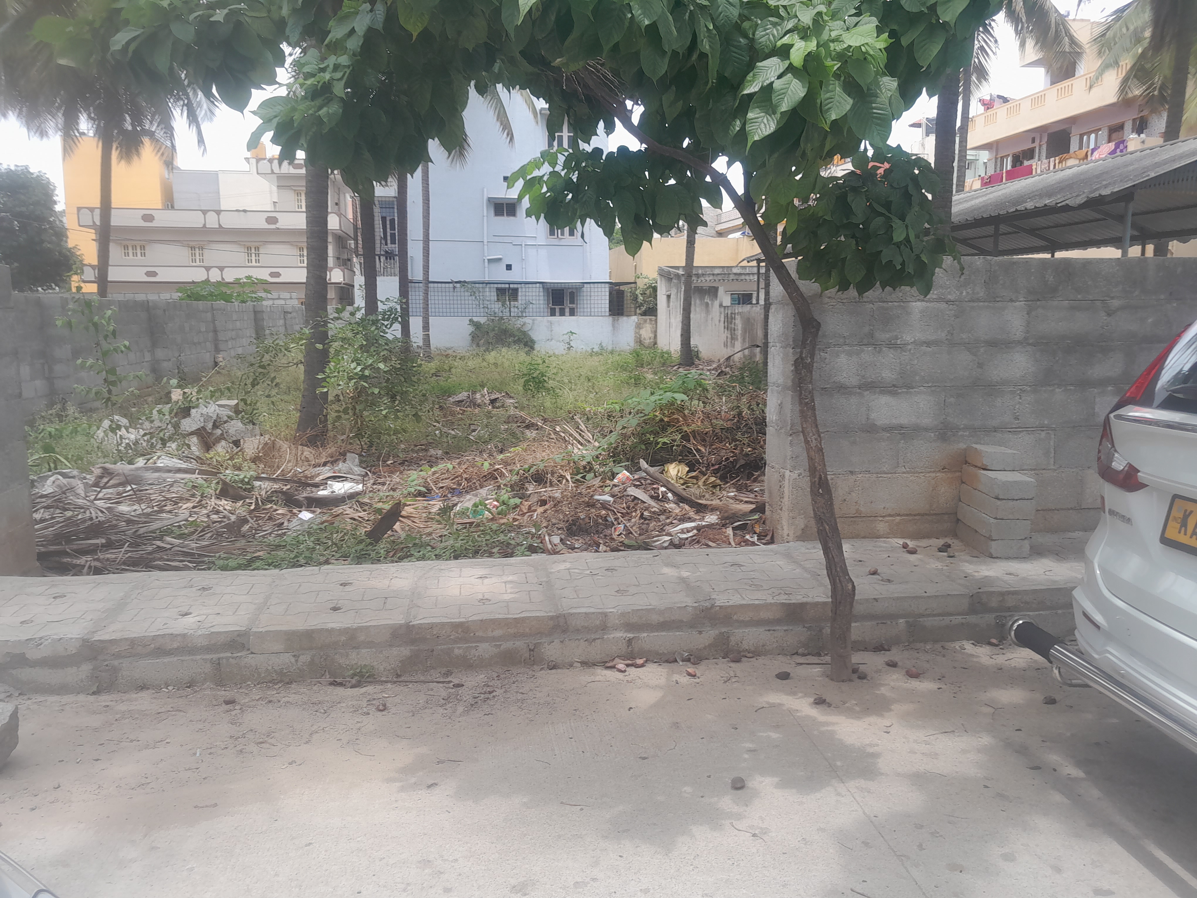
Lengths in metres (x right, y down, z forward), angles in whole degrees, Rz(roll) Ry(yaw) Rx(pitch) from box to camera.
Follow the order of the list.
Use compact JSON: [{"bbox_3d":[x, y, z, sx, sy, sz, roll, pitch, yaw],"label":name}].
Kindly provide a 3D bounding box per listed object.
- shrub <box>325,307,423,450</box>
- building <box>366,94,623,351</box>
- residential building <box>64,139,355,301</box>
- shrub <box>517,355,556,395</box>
[{"bbox_3d":[-2.020,-0.663,8.489,0.860,1.240,0.800,0,8,0],"label":"shrub"},{"bbox_3d":[-4.300,-8.924,37.025,8.800,9.800,9.000,-1,8,-8],"label":"building"},{"bbox_3d":[-23.200,-12.470,57.128,15.600,11.400,10.000,-1,8,-8],"label":"residential building"},{"bbox_3d":[-0.910,-1.048,13.484,0.560,0.590,0.520,0,8,0],"label":"shrub"}]

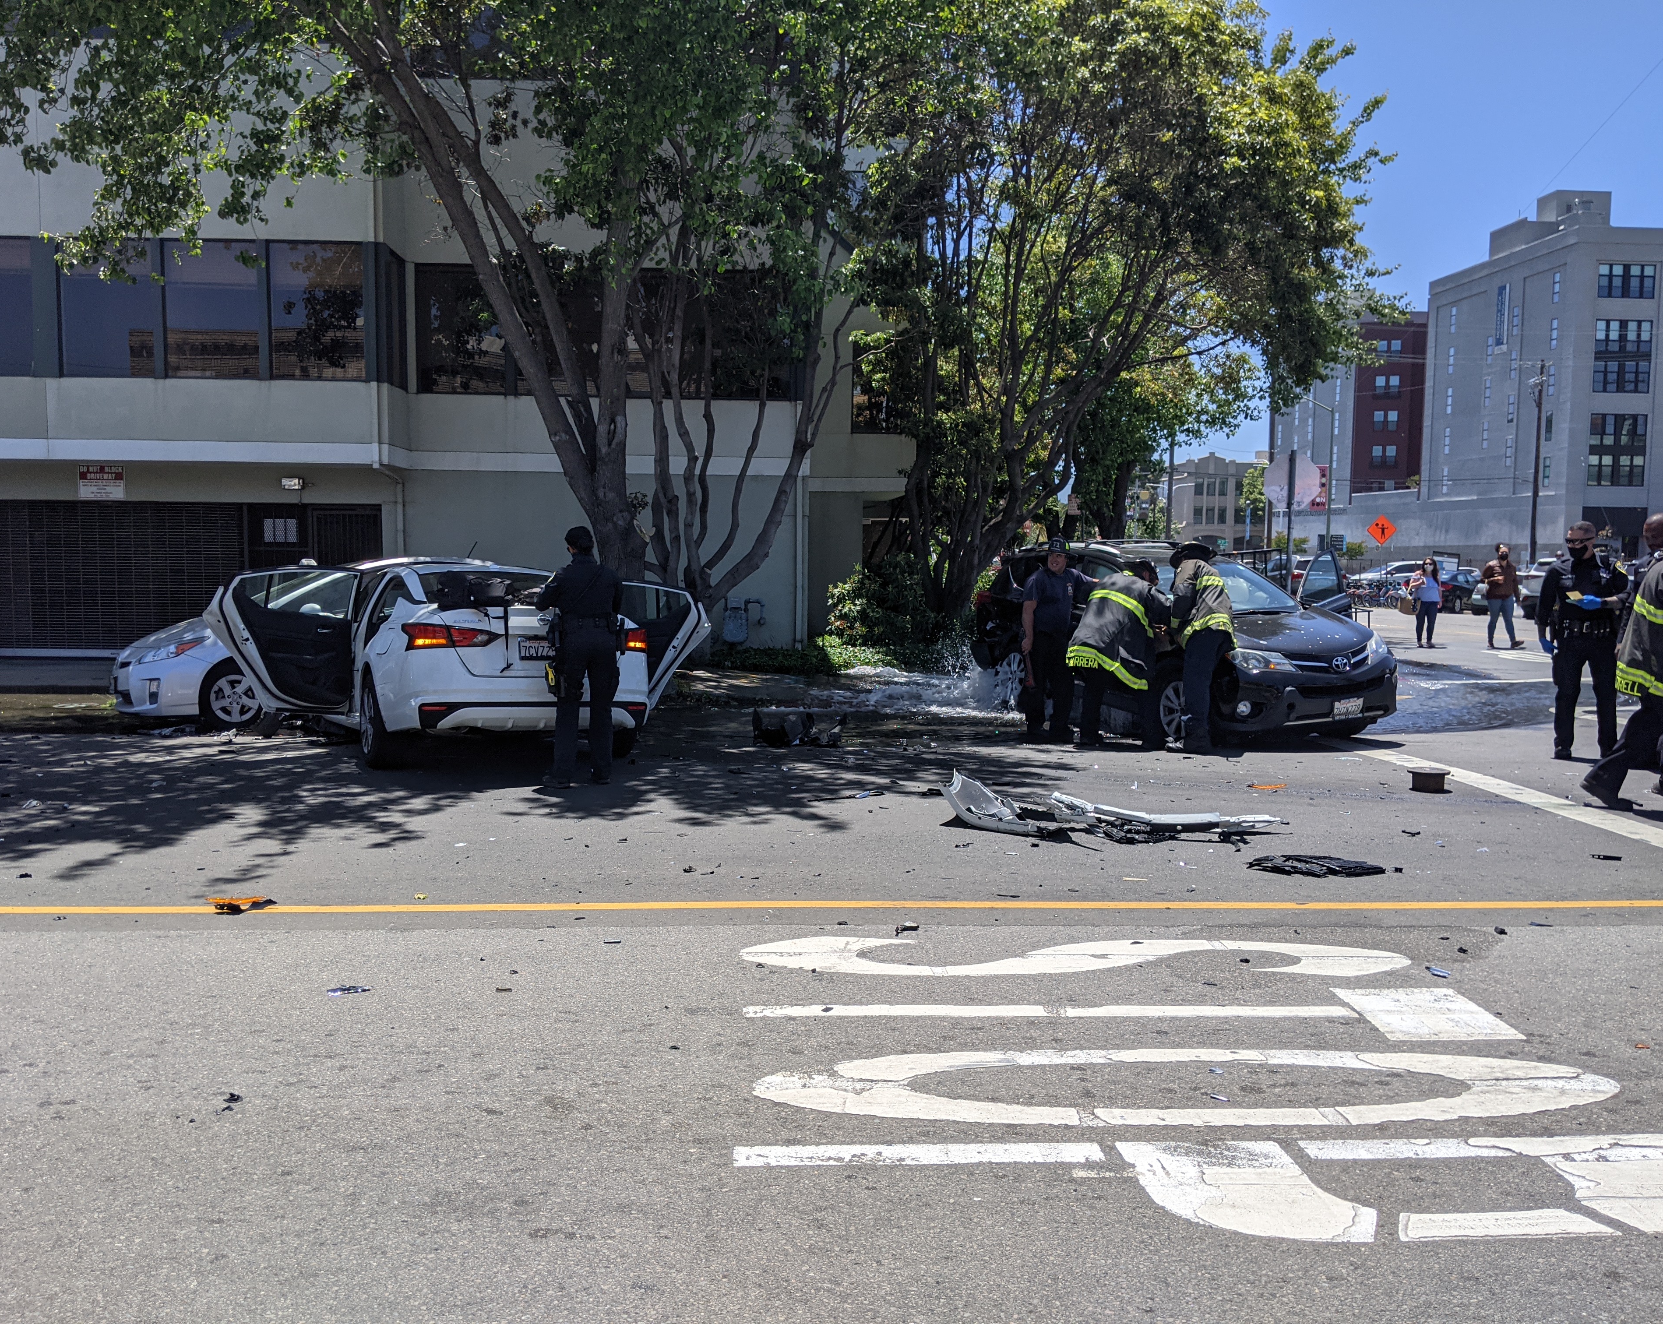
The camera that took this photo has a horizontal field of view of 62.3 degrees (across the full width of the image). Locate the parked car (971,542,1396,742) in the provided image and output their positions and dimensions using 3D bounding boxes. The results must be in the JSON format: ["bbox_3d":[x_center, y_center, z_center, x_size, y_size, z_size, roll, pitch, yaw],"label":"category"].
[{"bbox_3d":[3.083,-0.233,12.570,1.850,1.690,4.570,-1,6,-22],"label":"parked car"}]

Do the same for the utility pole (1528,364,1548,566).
[{"bbox_3d":[32.524,-8.334,63.546,0.500,11.200,0.500,0,4,0],"label":"utility pole"}]

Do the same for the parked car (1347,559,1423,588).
[{"bbox_3d":[23.274,-3.132,55.925,4.700,1.600,1.820,0,5,-10],"label":"parked car"}]

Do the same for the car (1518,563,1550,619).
[{"bbox_3d":[21.136,-2.121,40.156,1.870,1.670,4.550,3,5,32],"label":"car"}]

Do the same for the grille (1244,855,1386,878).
[{"bbox_3d":[2.351,0.993,6.697,0.670,0.060,0.280,1,4,2],"label":"grille"}]

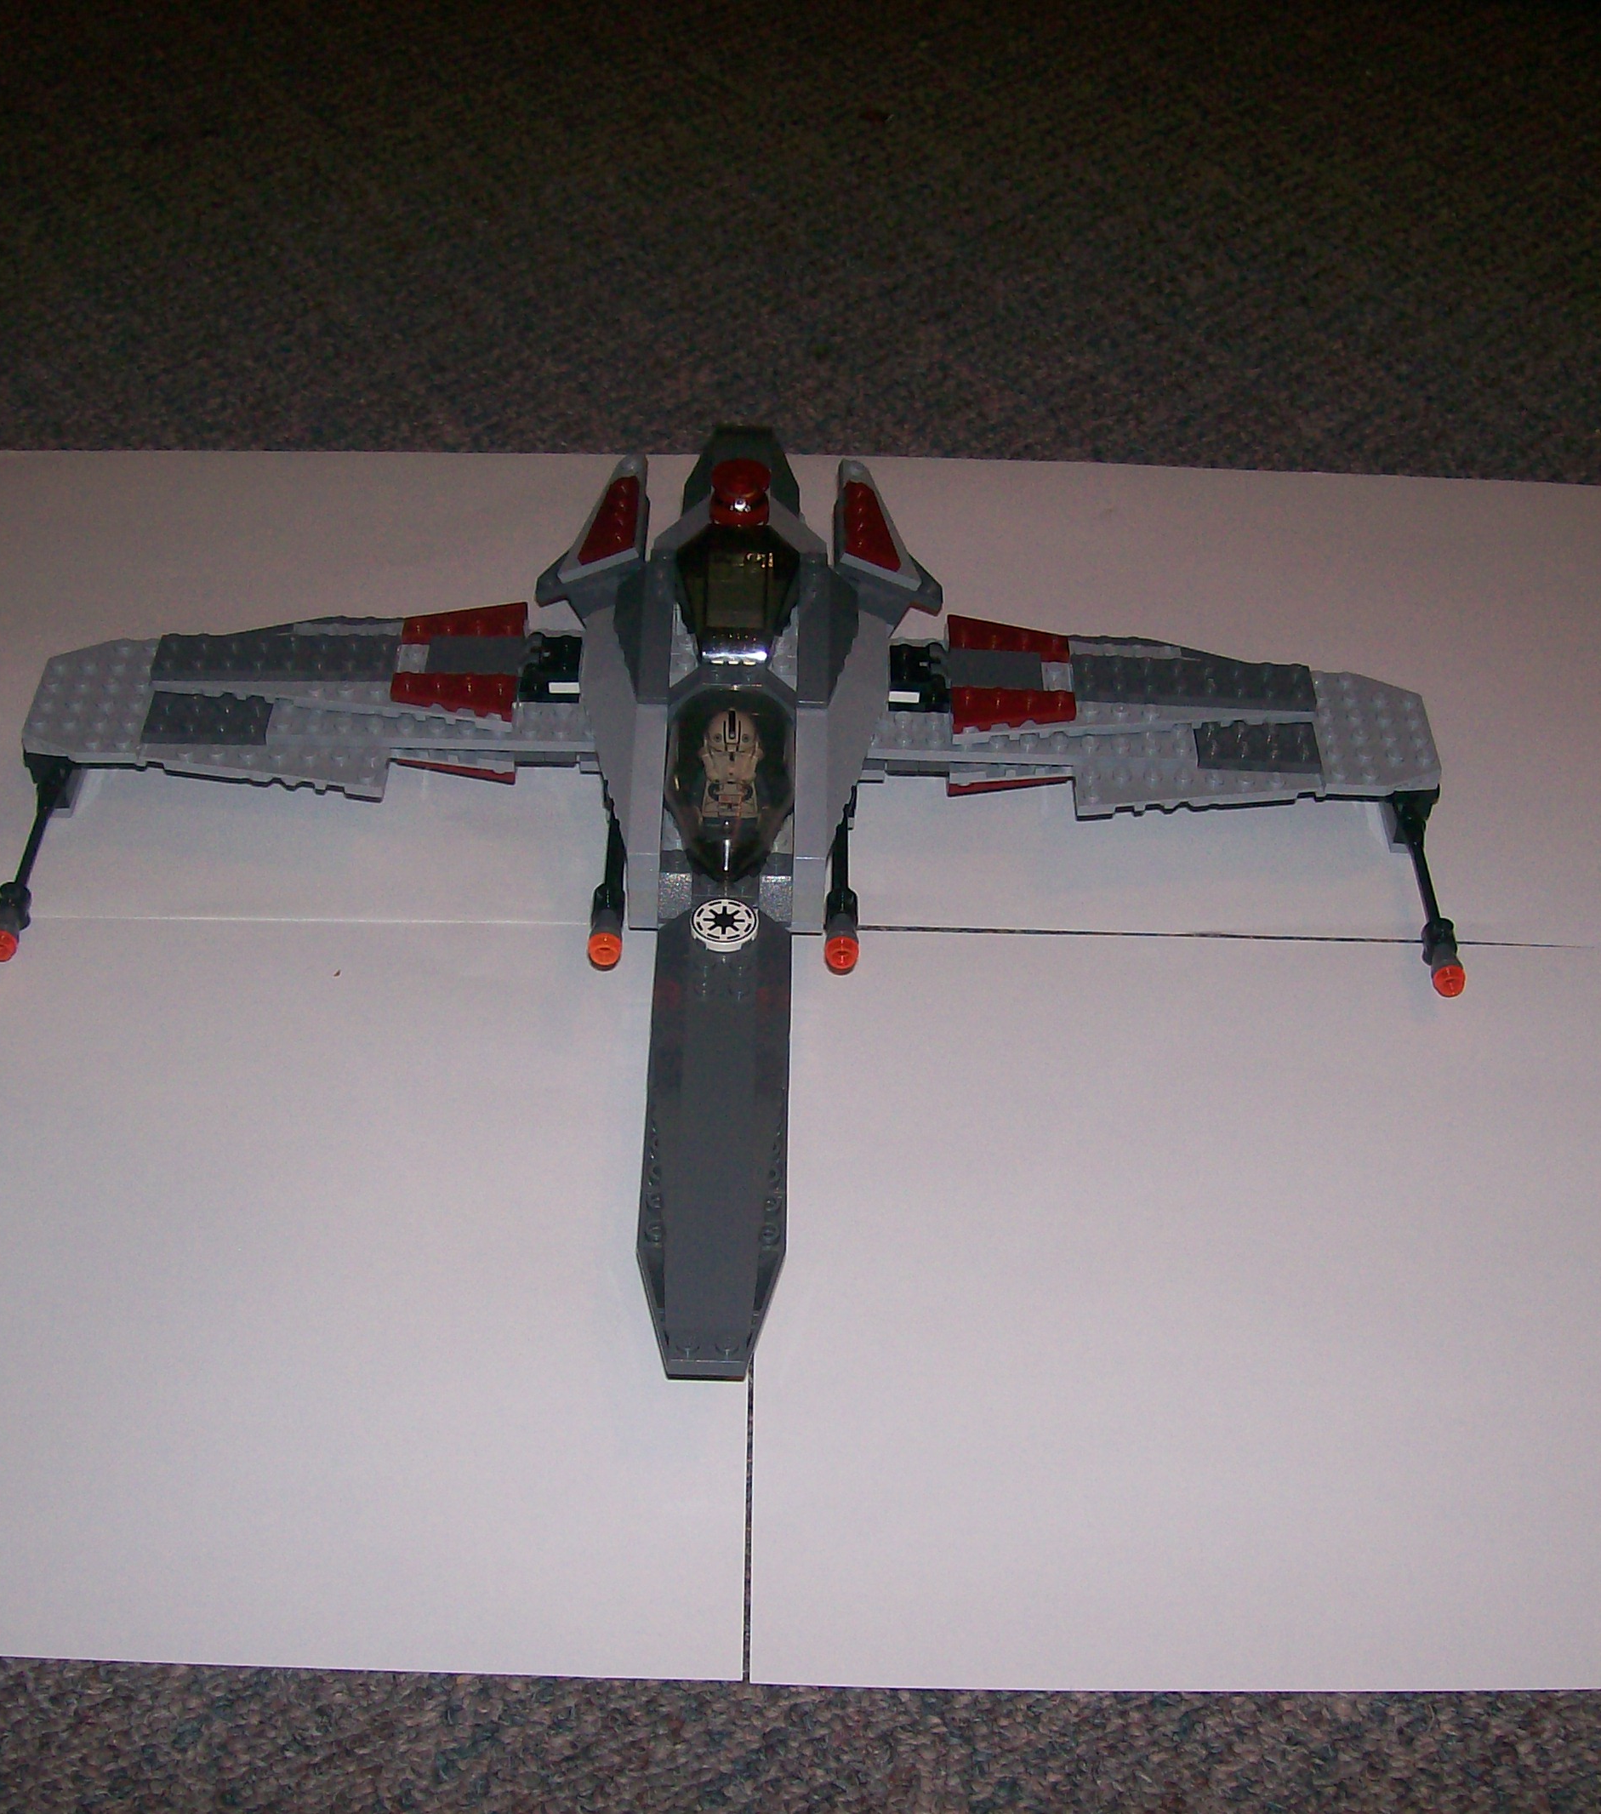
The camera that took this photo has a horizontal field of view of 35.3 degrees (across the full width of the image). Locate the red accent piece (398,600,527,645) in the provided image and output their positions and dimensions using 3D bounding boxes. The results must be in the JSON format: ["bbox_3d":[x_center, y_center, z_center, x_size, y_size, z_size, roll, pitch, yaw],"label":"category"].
[{"bbox_3d":[-0.089,-0.074,0.671,0.032,0.004,0.015,1,45,0],"label":"red accent piece"}]

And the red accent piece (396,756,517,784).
[{"bbox_3d":[-0.090,-0.039,0.659,0.032,0.004,0.016,1,45,0],"label":"red accent piece"}]

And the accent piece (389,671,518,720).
[{"bbox_3d":[-0.089,-0.054,0.650,0.032,0.004,0.015,1,45,0],"label":"accent piece"}]

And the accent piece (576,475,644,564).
[{"bbox_3d":[-0.052,-0.106,0.696,0.016,0.004,0.032,-16,43,16],"label":"accent piece"}]

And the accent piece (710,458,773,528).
[{"bbox_3d":[-0.016,-0.112,0.683,0.017,0.011,0.017,1,45,0],"label":"accent piece"}]

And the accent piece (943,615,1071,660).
[{"bbox_3d":[0.056,-0.071,0.671,0.032,0.004,0.015,1,45,0],"label":"accent piece"}]

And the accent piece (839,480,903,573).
[{"bbox_3d":[0.019,-0.104,0.695,0.016,0.004,0.032,18,43,-16],"label":"accent piece"}]

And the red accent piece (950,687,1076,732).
[{"bbox_3d":[0.055,-0.051,0.651,0.032,0.004,0.015,1,45,0],"label":"red accent piece"}]

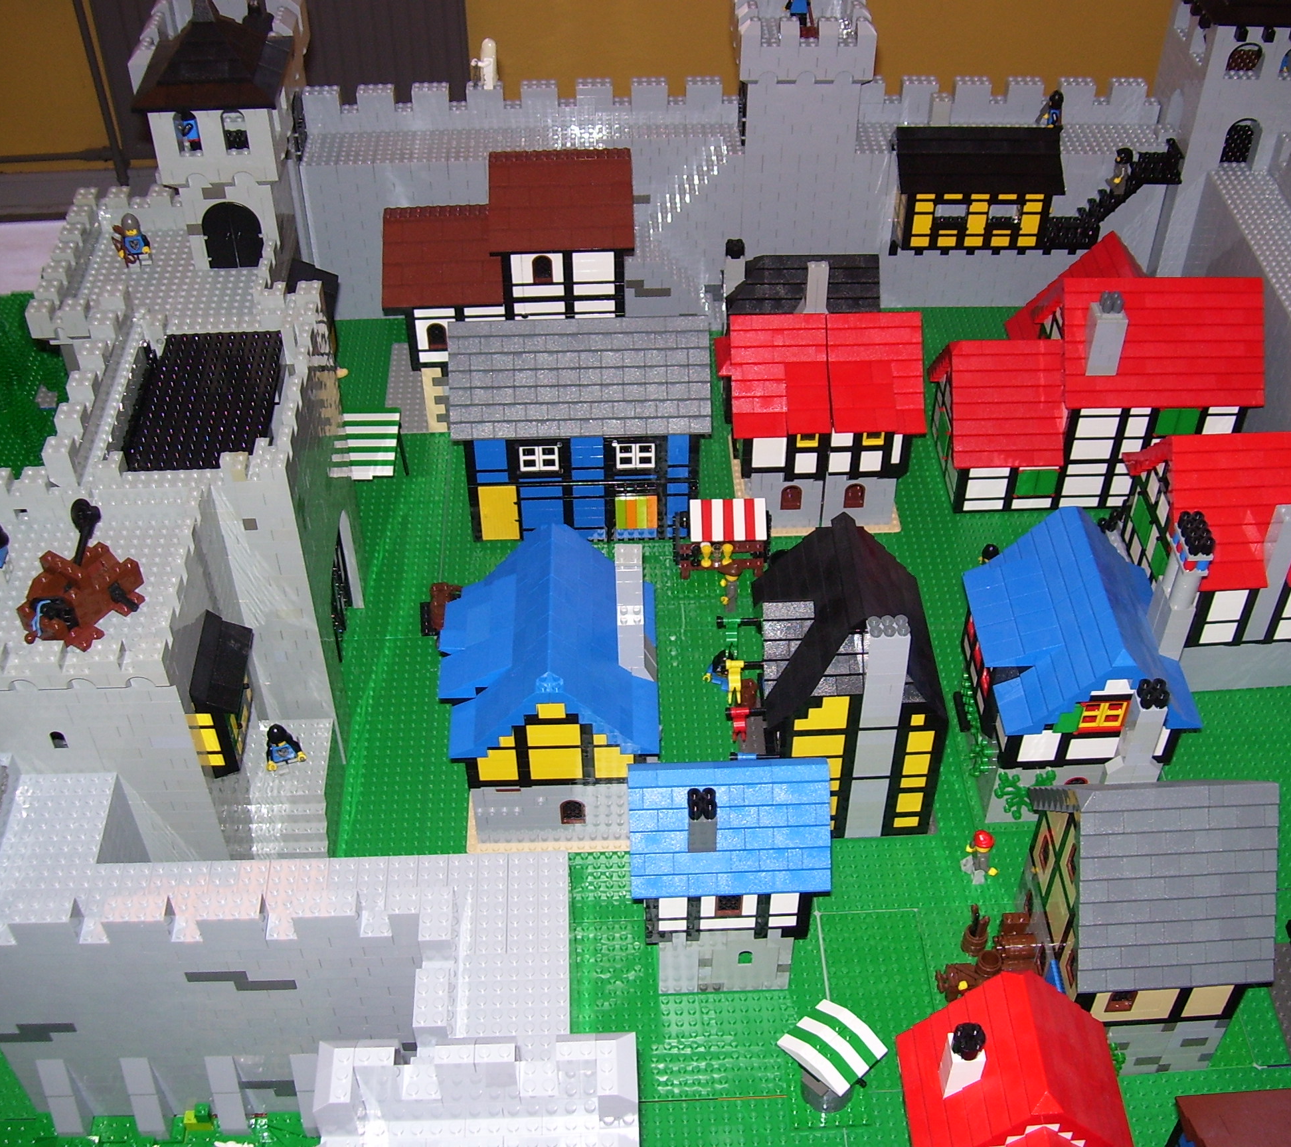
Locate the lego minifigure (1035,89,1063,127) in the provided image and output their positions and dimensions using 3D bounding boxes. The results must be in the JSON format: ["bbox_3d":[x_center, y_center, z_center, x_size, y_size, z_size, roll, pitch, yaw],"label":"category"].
[{"bbox_3d":[0.357,-0.408,1.408,0.025,0.043,0.021,-15,46,-14],"label":"lego minifigure"}]

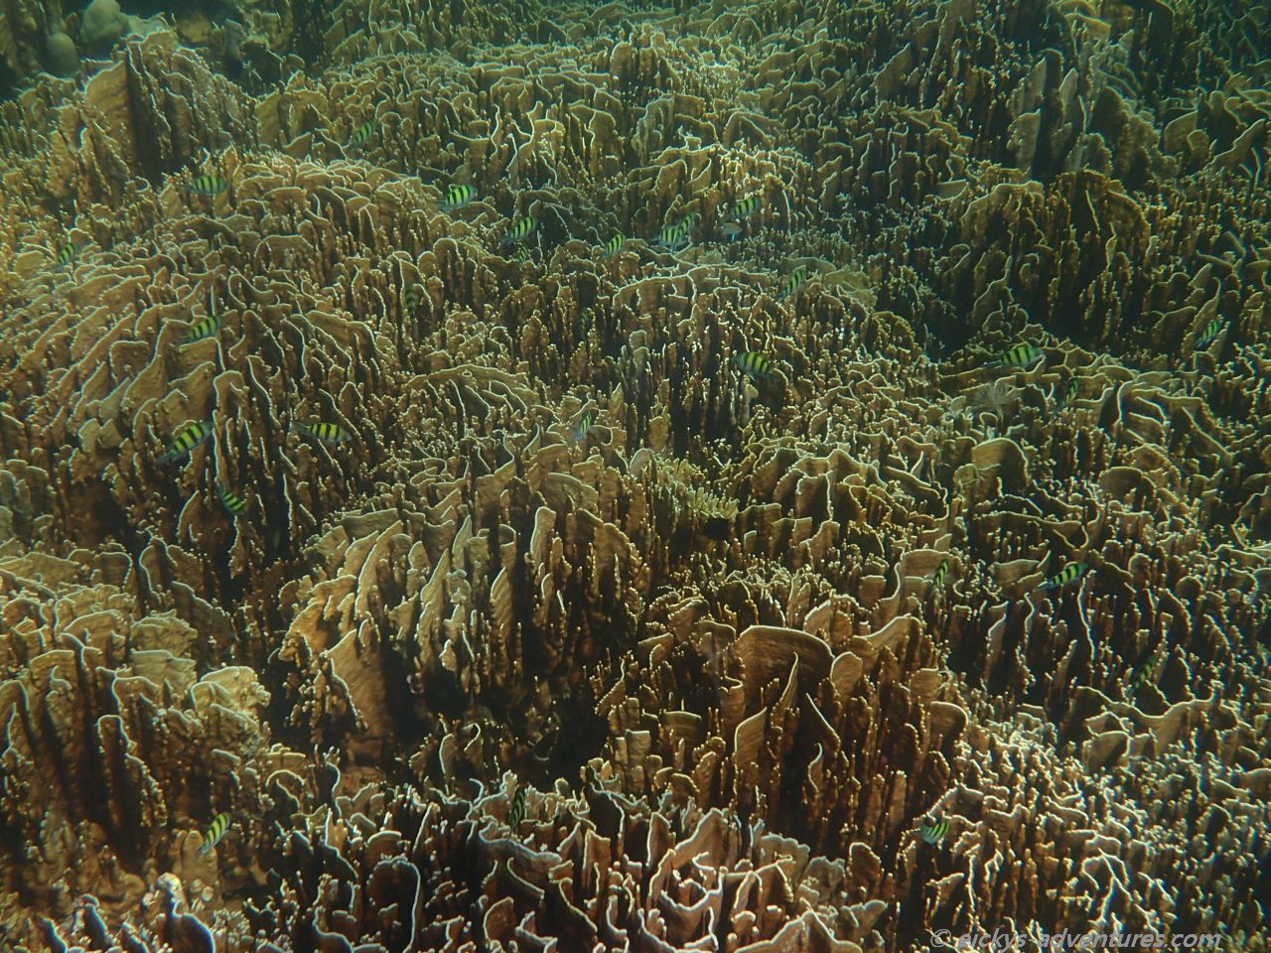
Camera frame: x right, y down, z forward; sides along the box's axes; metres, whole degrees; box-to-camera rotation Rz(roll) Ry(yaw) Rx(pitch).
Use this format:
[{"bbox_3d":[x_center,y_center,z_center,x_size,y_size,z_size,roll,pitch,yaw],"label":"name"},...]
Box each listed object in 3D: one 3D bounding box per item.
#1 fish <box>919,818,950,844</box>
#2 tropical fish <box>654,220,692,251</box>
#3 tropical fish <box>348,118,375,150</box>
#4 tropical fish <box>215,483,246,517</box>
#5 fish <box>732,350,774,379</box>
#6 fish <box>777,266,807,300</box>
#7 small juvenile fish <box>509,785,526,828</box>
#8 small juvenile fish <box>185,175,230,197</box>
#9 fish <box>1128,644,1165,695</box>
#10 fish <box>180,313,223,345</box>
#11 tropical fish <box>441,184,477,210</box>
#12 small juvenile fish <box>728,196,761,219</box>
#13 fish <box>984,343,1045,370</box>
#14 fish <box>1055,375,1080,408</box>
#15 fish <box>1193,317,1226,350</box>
[{"bbox_3d":[0.501,0.591,2.450,0.105,0.044,0.018,-11,37,-23],"label":"fish"},{"bbox_3d":[0.084,-0.555,3.400,0.098,0.041,0.017,5,35,6],"label":"tropical fish"},{"bbox_3d":[-0.764,-0.958,4.100,0.022,0.055,0.130,15,54,20],"label":"tropical fish"},{"bbox_3d":[-0.771,0.044,2.800,0.016,0.039,0.093,-31,76,-36],"label":"tropical fish"},{"bbox_3d":[0.254,-0.243,3.200,0.118,0.050,0.020,25,42,21],"label":"fish"},{"bbox_3d":[0.357,-0.441,3.350,0.021,0.052,0.125,23,52,28],"label":"fish"},{"bbox_3d":[-0.208,0.585,2.600,0.017,0.042,0.100,5,39,7],"label":"small juvenile fish"},{"bbox_3d":[-1.023,-0.692,3.500,0.108,0.045,0.018,-4,35,-7],"label":"small juvenile fish"},{"bbox_3d":[0.904,0.342,2.600,0.018,0.044,0.105,25,50,31],"label":"fish"},{"bbox_3d":[-0.919,-0.311,3.100,0.102,0.043,0.017,-30,44,-21],"label":"fish"},{"bbox_3d":[-0.403,-0.626,3.300,0.108,0.045,0.018,-25,42,-22],"label":"tropical fish"},{"bbox_3d":[0.278,-0.688,3.750,0.125,0.052,0.021,-32,46,-24],"label":"small juvenile fish"},{"bbox_3d":[0.789,-0.251,3.050,0.127,0.053,0.022,-13,37,-4],"label":"fish"},{"bbox_3d":[0.852,-0.168,2.900,0.018,0.045,0.108,18,46,23],"label":"fish"},{"bbox_3d":[1.249,-0.313,3.200,0.021,0.052,0.125,27,54,32],"label":"fish"}]

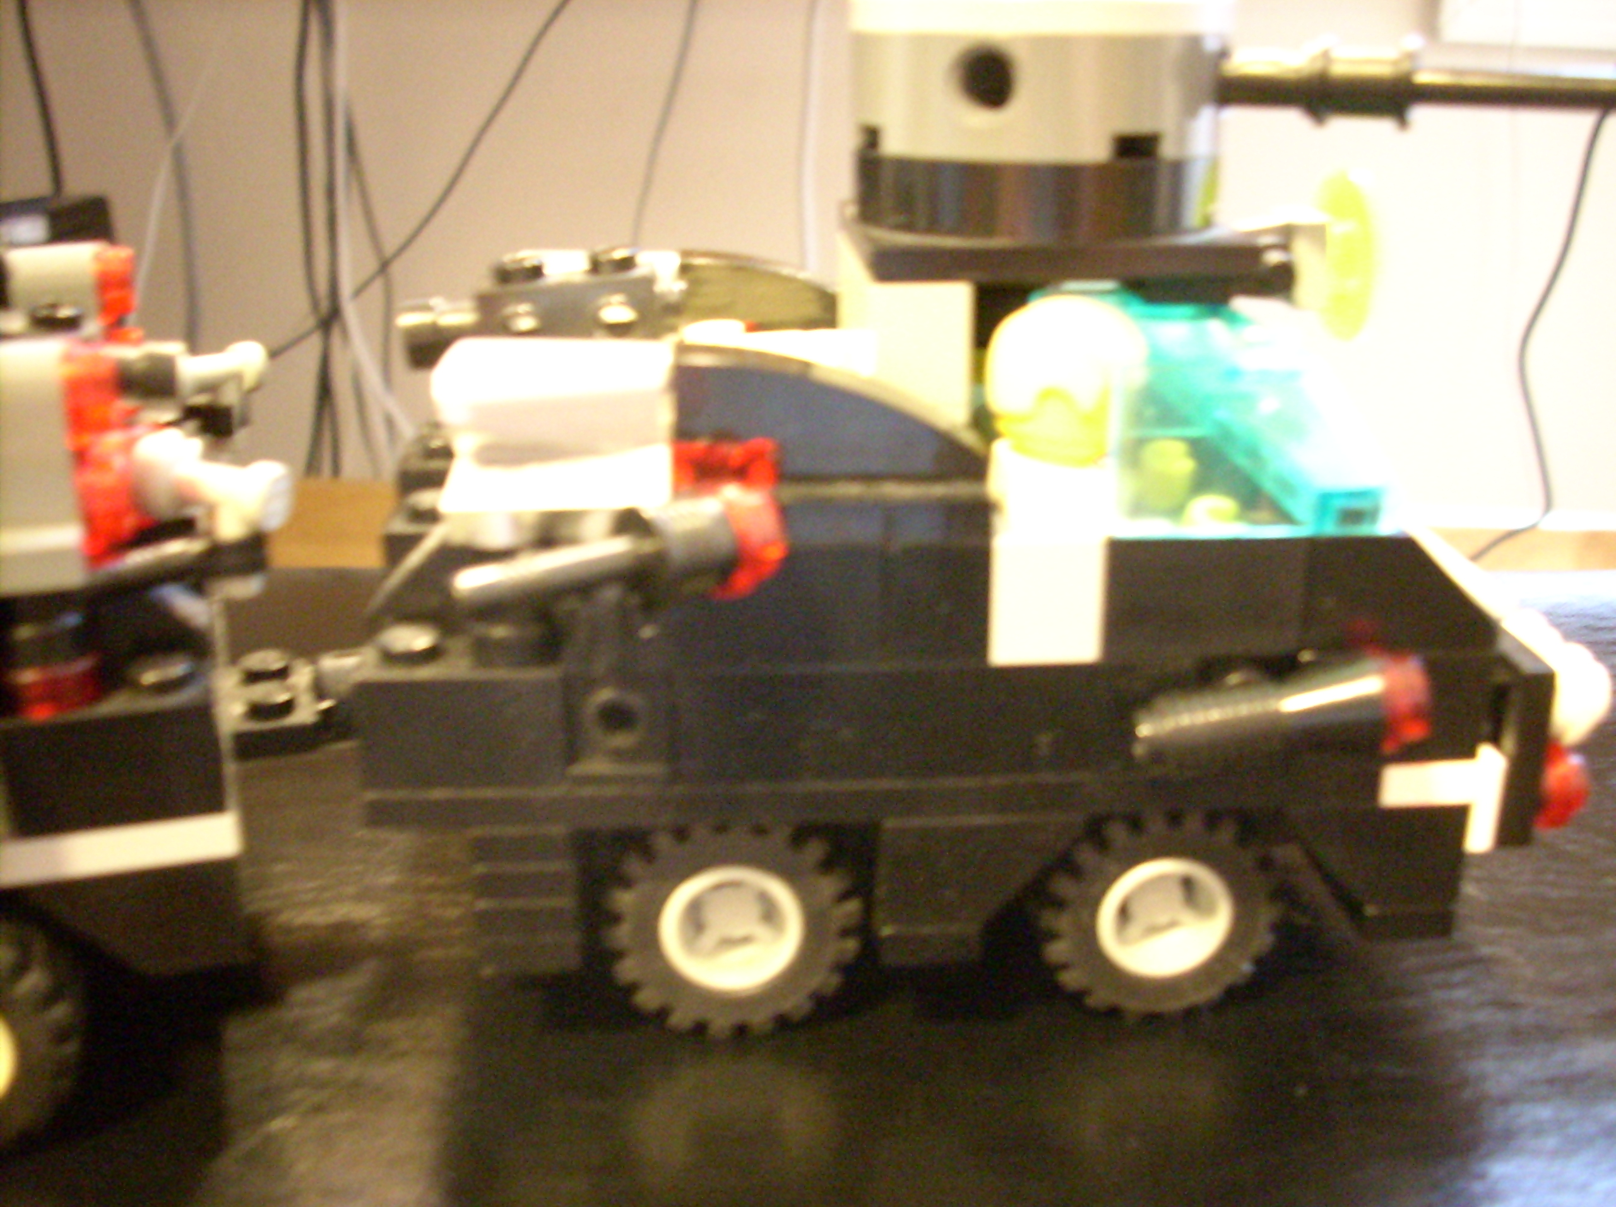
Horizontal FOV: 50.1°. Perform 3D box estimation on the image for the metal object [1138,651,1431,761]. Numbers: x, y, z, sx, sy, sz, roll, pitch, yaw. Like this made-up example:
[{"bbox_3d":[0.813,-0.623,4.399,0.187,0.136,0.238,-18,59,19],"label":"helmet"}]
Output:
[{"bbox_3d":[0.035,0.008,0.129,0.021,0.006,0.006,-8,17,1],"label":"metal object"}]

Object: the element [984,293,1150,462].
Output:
[{"bbox_3d":[0.021,-0.018,0.140,0.013,0.013,0.012,-1,17,-1],"label":"element"}]

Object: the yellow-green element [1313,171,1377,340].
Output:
[{"bbox_3d":[0.049,-0.032,0.159,0.004,0.016,0.016,-1,17,-1],"label":"yellow-green element"}]

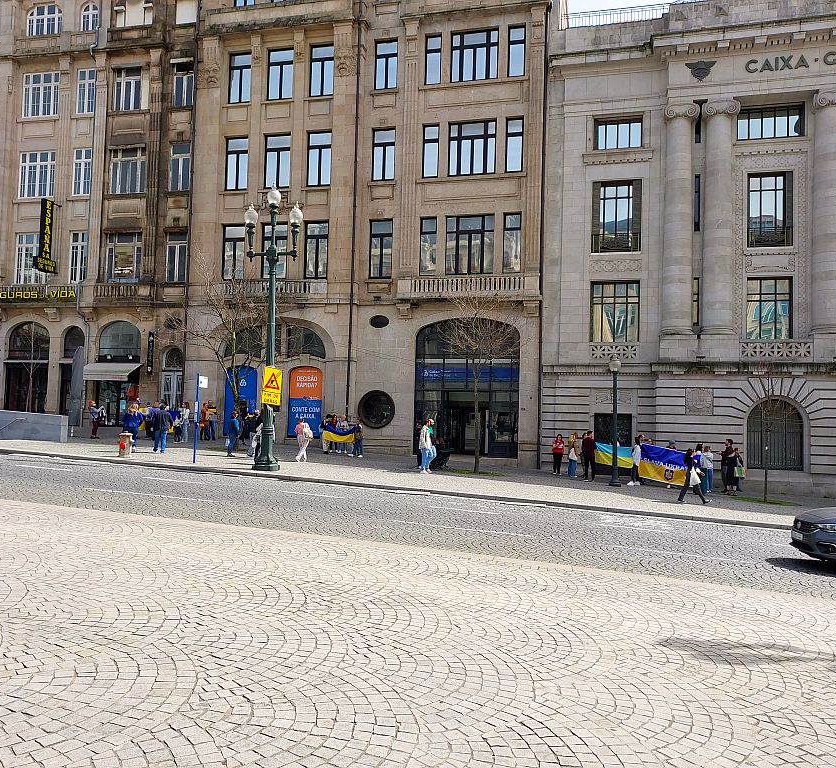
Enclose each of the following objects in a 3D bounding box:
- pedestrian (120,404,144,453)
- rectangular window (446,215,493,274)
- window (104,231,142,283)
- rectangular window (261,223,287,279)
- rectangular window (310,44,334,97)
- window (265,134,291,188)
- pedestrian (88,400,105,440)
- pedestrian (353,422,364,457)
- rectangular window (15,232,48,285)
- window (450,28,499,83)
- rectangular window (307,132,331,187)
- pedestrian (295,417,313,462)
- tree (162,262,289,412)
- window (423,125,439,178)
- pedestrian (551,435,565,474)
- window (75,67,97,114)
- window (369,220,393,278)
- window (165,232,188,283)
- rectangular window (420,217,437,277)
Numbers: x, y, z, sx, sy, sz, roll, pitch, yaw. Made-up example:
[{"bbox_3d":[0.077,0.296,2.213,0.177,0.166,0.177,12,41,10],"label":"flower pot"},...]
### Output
[{"bbox_3d":[-9.325,1.430,27.249,0.600,1.630,0.420,2,-3,-18],"label":"pedestrian"},{"bbox_3d":[2.356,-6.252,37.283,2.240,2.638,0.200,1,-3,16],"label":"rectangular window"},{"bbox_3d":[-13.581,-5.840,38.231,1.877,2.348,0.200,1,-2,14],"label":"window"},{"bbox_3d":[-6.505,-6.041,37.604,1.259,2.538,0.200,1,-3,16],"label":"rectangular window"},{"bbox_3d":[-4.399,-14.420,38.151,1.146,2.420,0.200,1,-3,15],"label":"rectangular window"},{"bbox_3d":[-6.506,-10.340,38.499,1.274,2.569,0.200,1,-3,15],"label":"window"},{"bbox_3d":[-13.313,1.478,34.300,0.550,1.582,0.460,1,-3,9],"label":"pedestrian"},{"bbox_3d":[-2.514,2.303,35.000,0.500,1.648,0.500,2,-3,-13],"label":"pedestrian"},{"bbox_3d":[-20.327,-6.635,43.821,2.252,2.684,0.200,1,-3,16],"label":"rectangular window"},{"bbox_3d":[2.584,-14.982,37.758,2.193,2.385,0.200,1,-3,16],"label":"window"},{"bbox_3d":[-4.707,-10.767,39.591,1.193,2.691,0.200,1,-3,16],"label":"rectangular window"},{"bbox_3d":[-4.023,1.955,29.100,0.580,1.606,0.580,-1,-4,45],"label":"pedestrian"},{"bbox_3d":[-7.290,-1.269,32.417,4.500,7.494,4.200,1,-2,14],"label":"tree"},{"bbox_3d":[0.586,-10.222,36.566,0.682,2.317,0.200,1,-3,15],"label":"window"},{"bbox_3d":[5.604,2.838,33.200,0.520,1.623,0.380,1,-3,10],"label":"pedestrian"},{"bbox_3d":[-15.643,-13.818,39.119,0.968,2.104,0.200,1,-2,14],"label":"window"},{"bbox_3d":[-1.561,-5.713,35.137,1.005,2.523,0.200,1,-2,14],"label":"window"},{"bbox_3d":[-11.336,-5.933,38.928,1.178,2.349,0.200,1,-3,16],"label":"window"},{"bbox_3d":[0.442,-5.734,34.624,0.714,2.474,0.200,1,-2,14],"label":"rectangular window"}]

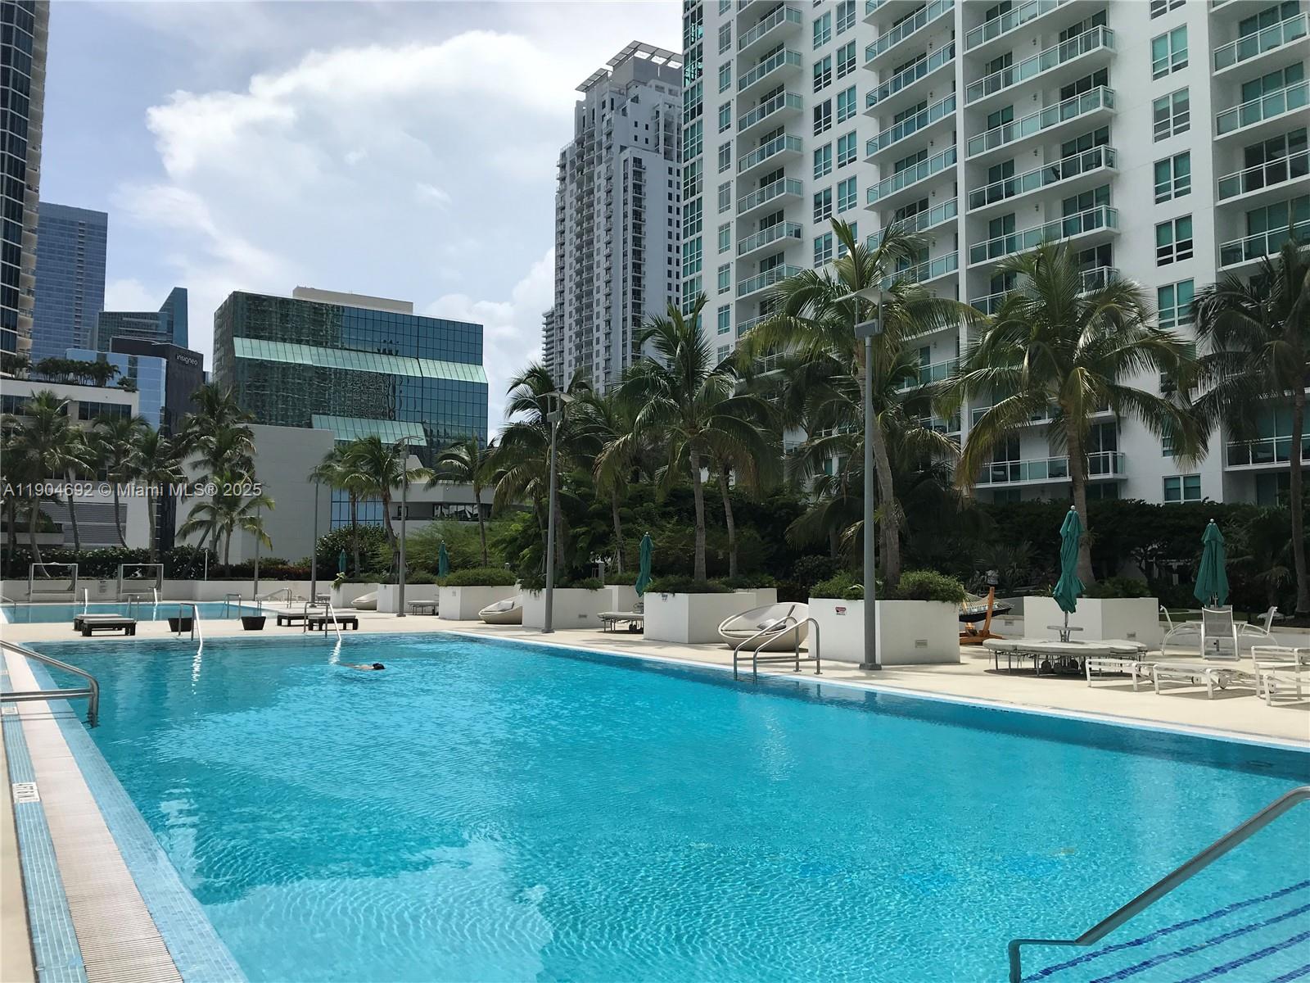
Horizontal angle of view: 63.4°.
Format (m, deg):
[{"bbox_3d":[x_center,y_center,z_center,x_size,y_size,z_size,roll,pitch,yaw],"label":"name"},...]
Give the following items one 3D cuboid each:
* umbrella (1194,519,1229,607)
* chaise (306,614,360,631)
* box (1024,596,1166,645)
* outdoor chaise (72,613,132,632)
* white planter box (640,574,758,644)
[{"bbox_3d":[11.096,1.879,21.100,0.660,2.628,0.660,0,-4,0],"label":"umbrella"},{"bbox_3d":[-8.415,3.385,27.533,1.280,0.400,0.750,3,-5,-32],"label":"chaise"},{"bbox_3d":[8.902,2.693,21.617,1.860,1.060,1.780,3,-5,-32],"label":"box"},{"bbox_3d":[-14.234,3.333,27.139,1.050,0.390,1.250,3,-5,-31],"label":"outdoor chaise"},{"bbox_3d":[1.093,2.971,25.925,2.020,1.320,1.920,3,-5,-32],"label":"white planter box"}]

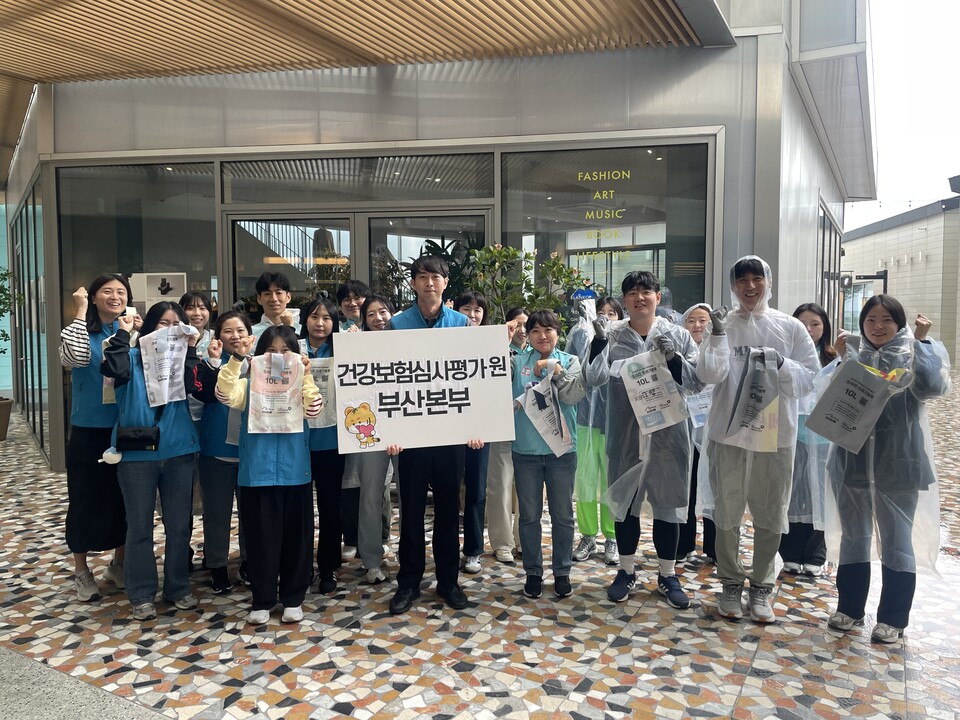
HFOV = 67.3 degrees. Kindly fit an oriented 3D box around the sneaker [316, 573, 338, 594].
[{"bbox_3d":[-0.864,1.239,4.102,0.097,0.100,0.255,0,3,-6],"label":"sneaker"}]

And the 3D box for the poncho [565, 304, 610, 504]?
[{"bbox_3d":[0.768,0.256,4.565,0.560,1.273,0.420,0,3,8],"label":"poncho"}]

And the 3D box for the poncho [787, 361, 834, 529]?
[{"bbox_3d":[1.933,0.462,4.243,0.500,1.040,0.360,1,4,16],"label":"poncho"}]

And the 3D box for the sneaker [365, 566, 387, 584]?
[{"bbox_3d":[-0.597,1.182,4.135,0.102,0.108,0.250,-1,4,-12],"label":"sneaker"}]

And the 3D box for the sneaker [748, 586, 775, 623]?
[{"bbox_3d":[1.406,1.194,3.615,0.115,0.125,0.295,1,3,16],"label":"sneaker"}]

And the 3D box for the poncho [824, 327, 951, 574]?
[{"bbox_3d":[1.953,0.404,3.485,0.570,1.147,0.420,2,4,28],"label":"poncho"}]

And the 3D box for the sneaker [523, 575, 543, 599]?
[{"bbox_3d":[0.298,1.241,4.049,0.097,0.100,0.255,0,3,6],"label":"sneaker"}]

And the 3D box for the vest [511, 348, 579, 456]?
[{"bbox_3d":[0.350,0.229,3.885,0.470,0.590,0.340,0,3,5],"label":"vest"}]

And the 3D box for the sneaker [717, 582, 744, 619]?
[{"bbox_3d":[1.277,1.193,3.644,0.115,0.125,0.295,1,4,23],"label":"sneaker"}]

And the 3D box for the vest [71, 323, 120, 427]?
[{"bbox_3d":[-1.998,0.067,3.847,0.380,0.600,0.270,-2,4,-25],"label":"vest"}]

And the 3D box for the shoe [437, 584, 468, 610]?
[{"bbox_3d":[-0.145,1.203,3.807,0.108,0.110,0.285,-2,4,-25],"label":"shoe"}]

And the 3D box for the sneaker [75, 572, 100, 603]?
[{"bbox_3d":[-2.169,1.242,3.986,0.100,0.110,0.265,-3,4,-39],"label":"sneaker"}]

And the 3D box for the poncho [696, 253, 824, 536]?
[{"bbox_3d":[1.364,0.171,3.571,0.560,1.330,0.400,1,4,13],"label":"poncho"}]

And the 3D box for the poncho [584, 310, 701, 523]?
[{"bbox_3d":[0.842,0.305,3.761,0.580,1.040,0.400,1,4,11],"label":"poncho"}]

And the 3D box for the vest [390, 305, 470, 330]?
[{"bbox_3d":[-0.255,0.028,3.718,0.450,0.640,0.270,0,3,0],"label":"vest"}]

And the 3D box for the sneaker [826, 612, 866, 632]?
[{"bbox_3d":[1.781,1.221,3.506,0.240,0.108,0.098,-3,5,-31],"label":"sneaker"}]

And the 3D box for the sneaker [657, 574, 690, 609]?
[{"bbox_3d":[1.026,1.199,3.815,0.106,0.112,0.285,-1,4,-11],"label":"sneaker"}]

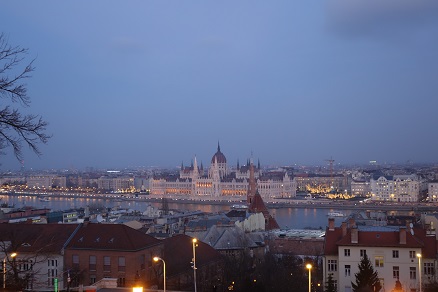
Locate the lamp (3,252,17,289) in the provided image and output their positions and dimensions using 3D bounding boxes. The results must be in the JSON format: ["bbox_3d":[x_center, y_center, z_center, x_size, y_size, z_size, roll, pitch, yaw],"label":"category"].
[{"bbox_3d":[-26.778,17.064,76.523,1.500,6.500,0.350,-1,-2,0],"label":"lamp"}]

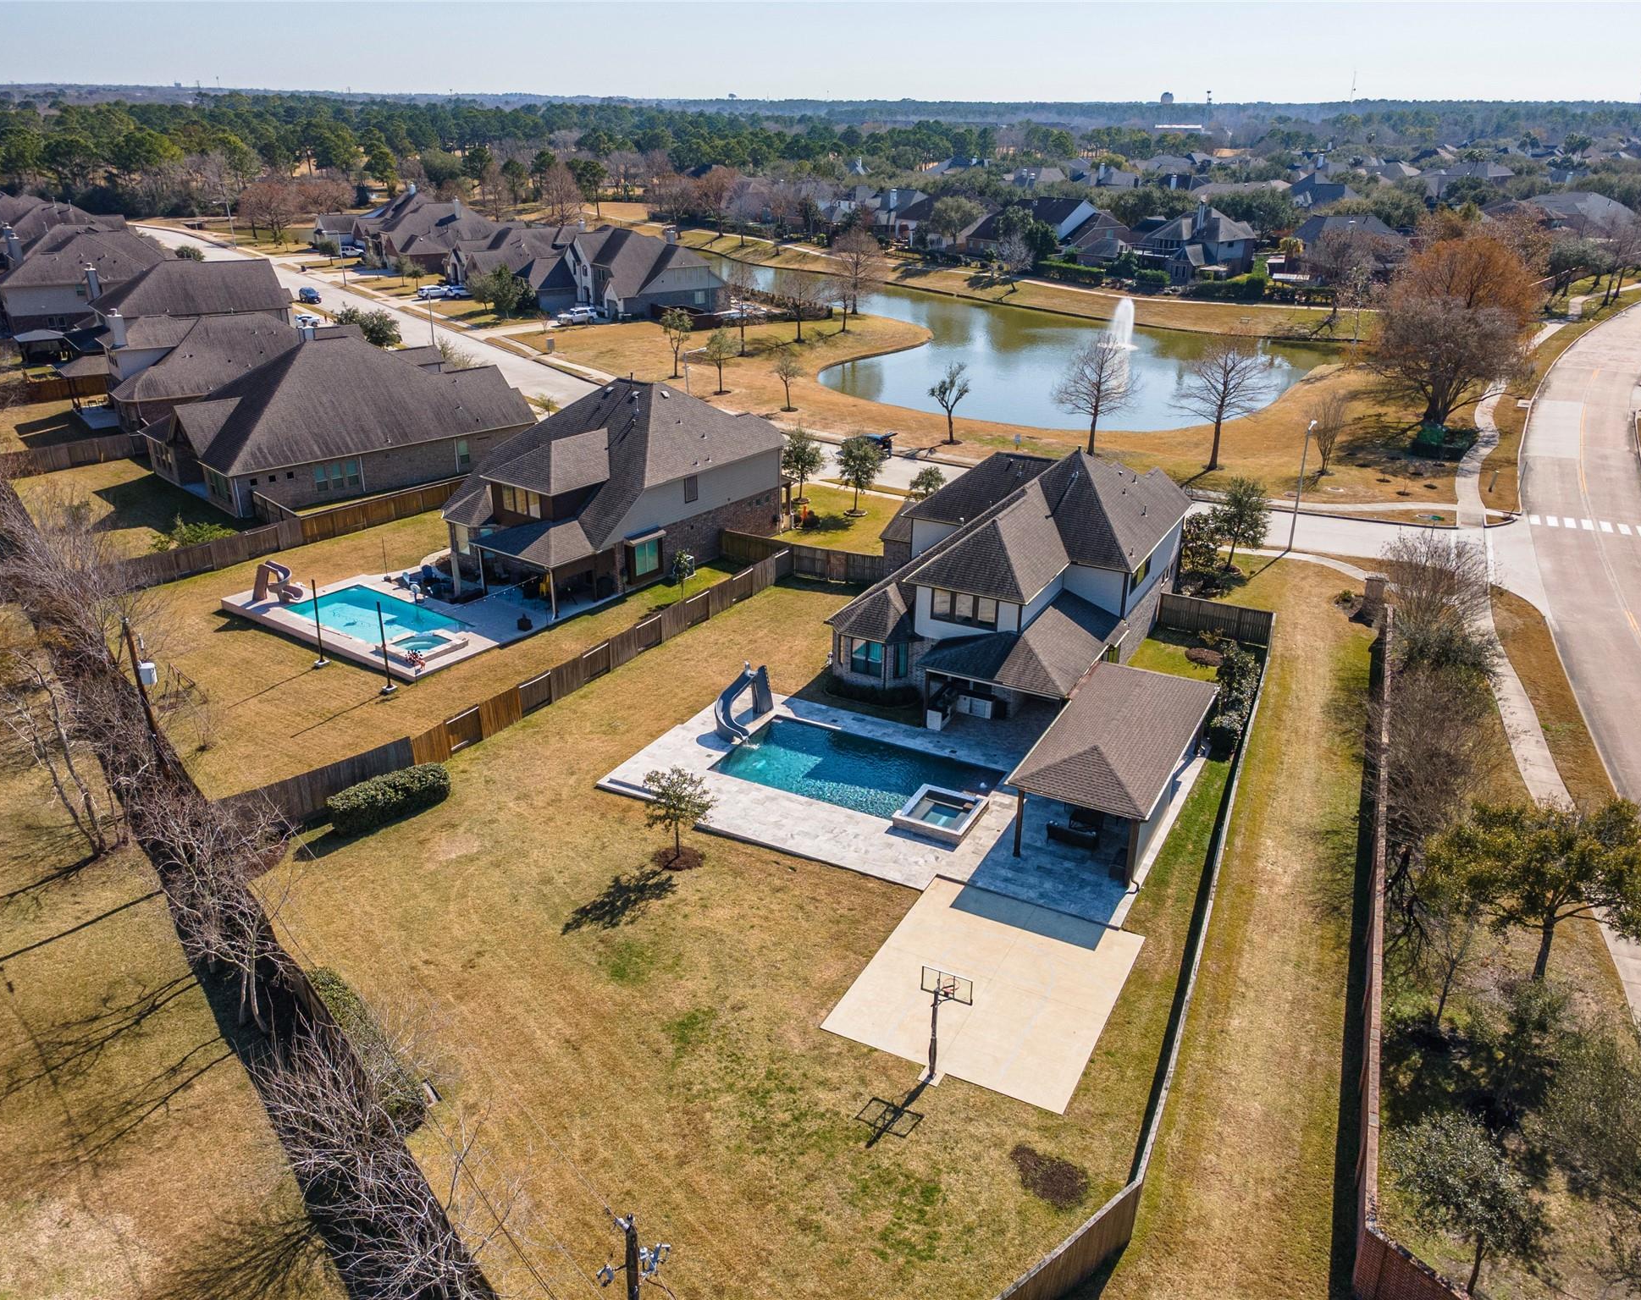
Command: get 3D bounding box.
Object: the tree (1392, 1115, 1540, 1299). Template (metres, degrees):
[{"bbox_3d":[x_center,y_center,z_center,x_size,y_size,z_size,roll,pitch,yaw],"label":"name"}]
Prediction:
[{"bbox_3d":[17.477,15.670,33.005,3.900,6.300,3.900,18,30,33],"label":"tree"}]

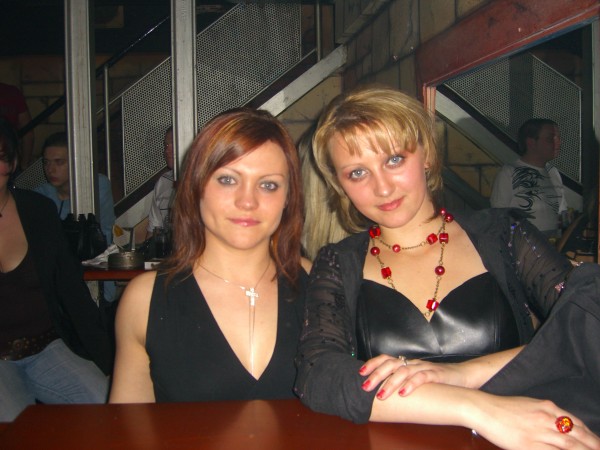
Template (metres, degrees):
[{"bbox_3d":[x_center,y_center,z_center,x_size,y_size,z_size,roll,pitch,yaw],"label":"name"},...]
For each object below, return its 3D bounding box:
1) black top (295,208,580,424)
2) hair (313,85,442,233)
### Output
[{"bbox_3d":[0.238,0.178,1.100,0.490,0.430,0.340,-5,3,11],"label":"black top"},{"bbox_3d":[0.127,-0.108,1.080,0.200,0.240,0.210,-17,6,7],"label":"hair"}]

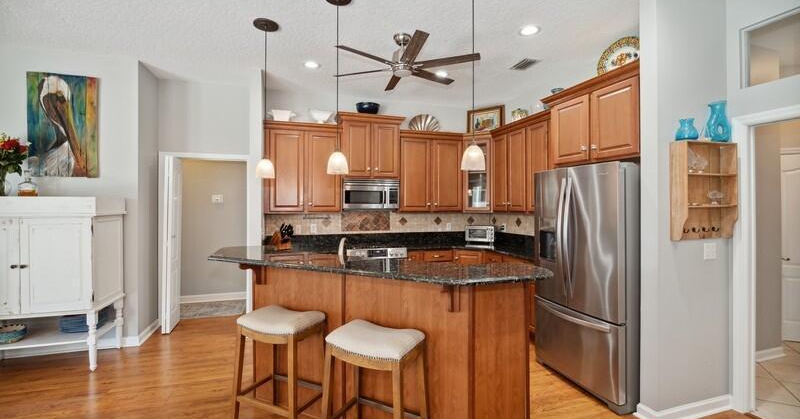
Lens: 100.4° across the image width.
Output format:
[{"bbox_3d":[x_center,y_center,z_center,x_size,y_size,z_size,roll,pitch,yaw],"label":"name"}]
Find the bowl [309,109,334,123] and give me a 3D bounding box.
[{"bbox_3d":[-1.009,-1.189,4.283,0.300,0.170,0.290,0,1,-17],"label":"bowl"}]

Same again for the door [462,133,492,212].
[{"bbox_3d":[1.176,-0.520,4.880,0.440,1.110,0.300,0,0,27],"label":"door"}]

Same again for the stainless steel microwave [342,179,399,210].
[{"bbox_3d":[-0.426,-0.190,4.547,0.760,0.420,0.400,0,0,-18],"label":"stainless steel microwave"}]

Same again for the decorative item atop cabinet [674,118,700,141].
[{"bbox_3d":[1.901,-0.529,2.211,0.118,0.148,0.110,0,1,-17],"label":"decorative item atop cabinet"}]

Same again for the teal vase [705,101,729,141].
[{"bbox_3d":[2.217,-0.610,2.308,0.140,0.285,0.110,0,1,-14],"label":"teal vase"}]

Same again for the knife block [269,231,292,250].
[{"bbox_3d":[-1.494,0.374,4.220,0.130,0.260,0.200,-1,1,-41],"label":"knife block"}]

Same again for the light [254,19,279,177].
[{"bbox_3d":[-1.100,-0.893,2.740,0.190,1.275,0.190,0,0,-18],"label":"light"}]

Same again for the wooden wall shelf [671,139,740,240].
[{"bbox_3d":[2.041,-0.118,2.230,0.495,0.645,0.110,0,0,-18],"label":"wooden wall shelf"}]

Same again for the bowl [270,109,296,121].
[{"bbox_3d":[-1.459,-1.162,4.155,0.320,0.150,0.230,0,1,-17],"label":"bowl"}]

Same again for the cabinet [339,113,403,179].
[{"bbox_3d":[-0.426,-0.810,4.546,0.810,0.810,0.380,0,0,-18],"label":"cabinet"}]

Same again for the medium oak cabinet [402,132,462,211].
[{"bbox_3d":[0.415,-0.522,4.840,0.930,1.110,0.360,0,0,-18],"label":"medium oak cabinet"}]

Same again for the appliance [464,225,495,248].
[{"bbox_3d":[1.220,0.365,4.900,0.405,0.255,0.290,0,0,27],"label":"appliance"}]

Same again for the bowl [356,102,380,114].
[{"bbox_3d":[-0.419,-1.344,4.433,0.310,0.165,0.310,0,1,0],"label":"bowl"}]

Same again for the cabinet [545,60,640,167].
[{"bbox_3d":[1.834,-0.728,2.849,0.600,0.660,0.925,0,1,-17],"label":"cabinet"}]

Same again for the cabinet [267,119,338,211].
[{"bbox_3d":[-1.234,-0.512,4.287,0.920,1.100,0.360,0,1,-17],"label":"cabinet"}]

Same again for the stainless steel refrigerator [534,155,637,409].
[{"bbox_3d":[1.750,0.545,2.819,0.850,1.770,0.850,0,0,-18],"label":"stainless steel refrigerator"}]

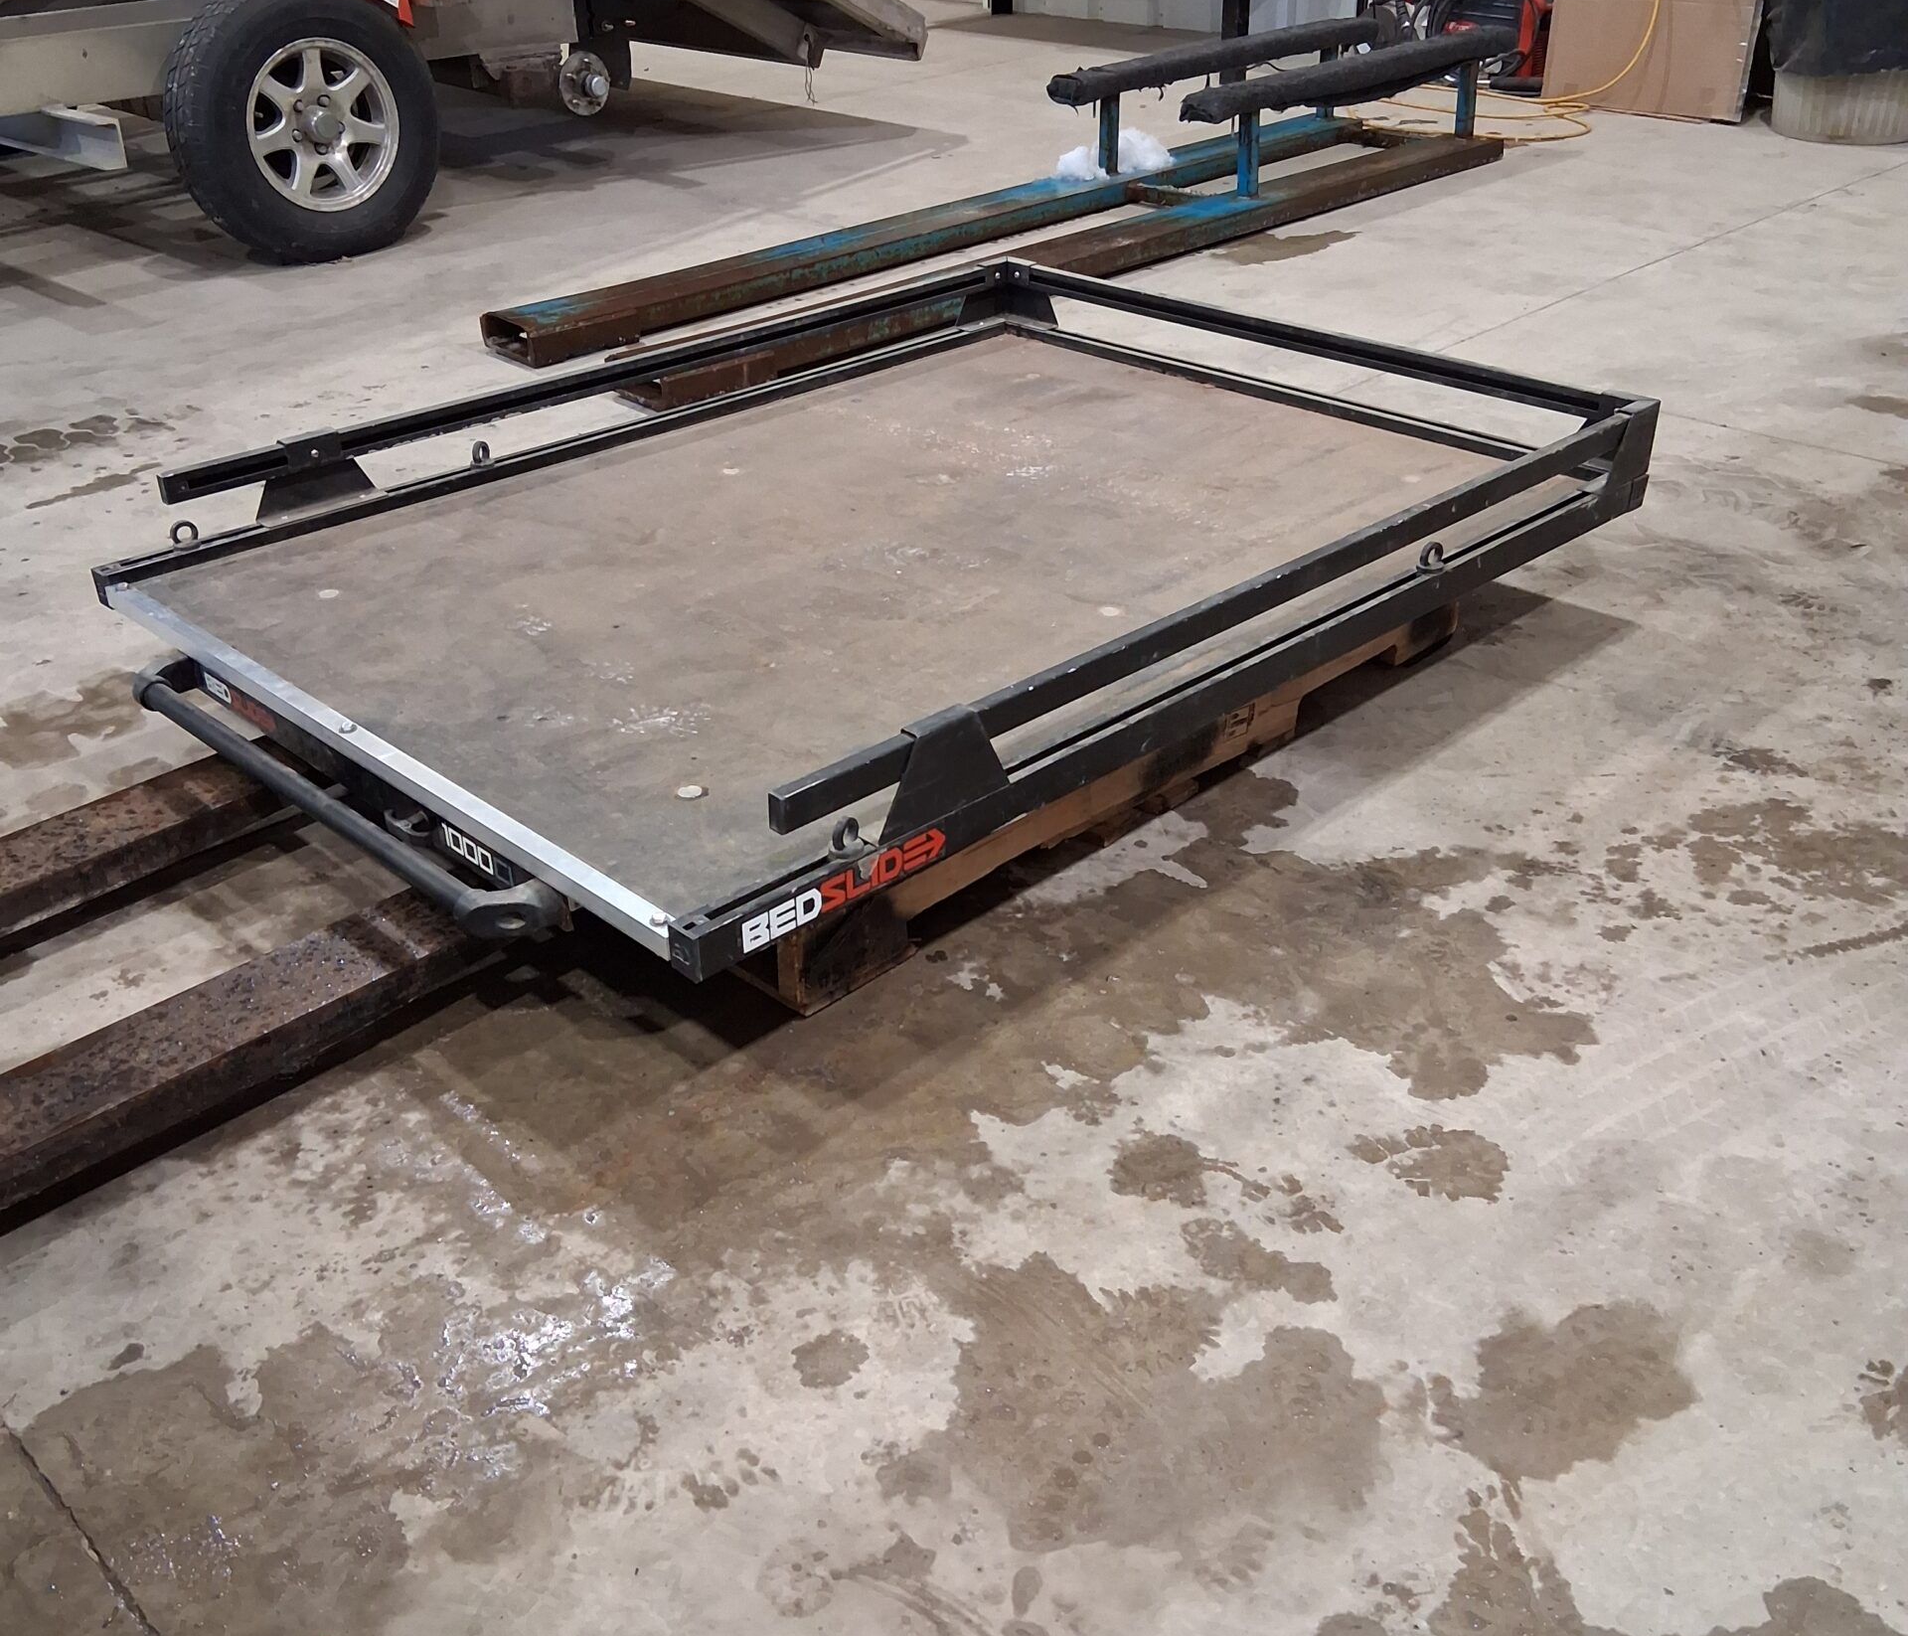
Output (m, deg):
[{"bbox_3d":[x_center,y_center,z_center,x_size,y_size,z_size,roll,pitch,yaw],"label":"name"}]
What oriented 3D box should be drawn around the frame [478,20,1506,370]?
[{"bbox_3d":[0.344,-1.678,4.928,0.675,0.352,3.337,24,38,37],"label":"frame"}]

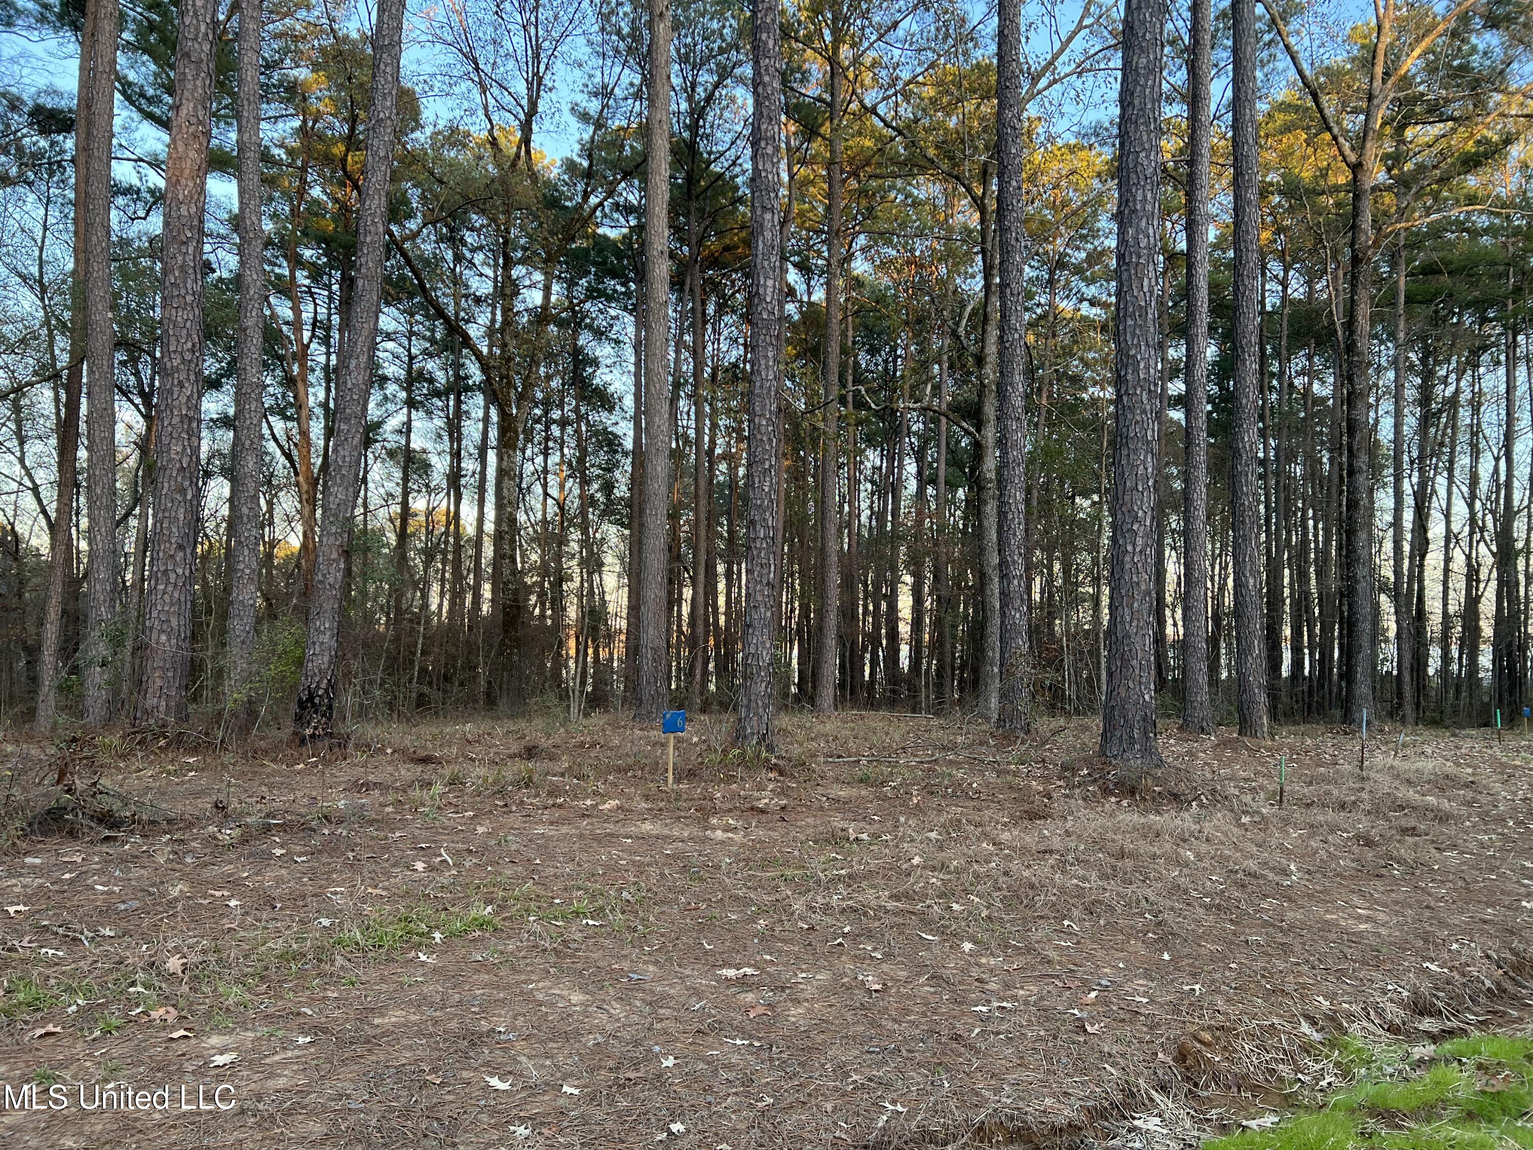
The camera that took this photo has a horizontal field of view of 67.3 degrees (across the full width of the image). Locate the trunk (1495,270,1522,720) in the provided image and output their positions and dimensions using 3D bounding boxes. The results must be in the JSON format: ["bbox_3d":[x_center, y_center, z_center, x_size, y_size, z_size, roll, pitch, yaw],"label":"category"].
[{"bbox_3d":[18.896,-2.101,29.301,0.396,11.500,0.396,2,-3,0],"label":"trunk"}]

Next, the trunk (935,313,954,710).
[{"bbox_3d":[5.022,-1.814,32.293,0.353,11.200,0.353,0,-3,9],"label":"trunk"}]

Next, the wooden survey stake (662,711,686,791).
[{"bbox_3d":[-0.905,1.704,11.220,0.227,0.775,0.050,0,-3,-5],"label":"wooden survey stake"}]

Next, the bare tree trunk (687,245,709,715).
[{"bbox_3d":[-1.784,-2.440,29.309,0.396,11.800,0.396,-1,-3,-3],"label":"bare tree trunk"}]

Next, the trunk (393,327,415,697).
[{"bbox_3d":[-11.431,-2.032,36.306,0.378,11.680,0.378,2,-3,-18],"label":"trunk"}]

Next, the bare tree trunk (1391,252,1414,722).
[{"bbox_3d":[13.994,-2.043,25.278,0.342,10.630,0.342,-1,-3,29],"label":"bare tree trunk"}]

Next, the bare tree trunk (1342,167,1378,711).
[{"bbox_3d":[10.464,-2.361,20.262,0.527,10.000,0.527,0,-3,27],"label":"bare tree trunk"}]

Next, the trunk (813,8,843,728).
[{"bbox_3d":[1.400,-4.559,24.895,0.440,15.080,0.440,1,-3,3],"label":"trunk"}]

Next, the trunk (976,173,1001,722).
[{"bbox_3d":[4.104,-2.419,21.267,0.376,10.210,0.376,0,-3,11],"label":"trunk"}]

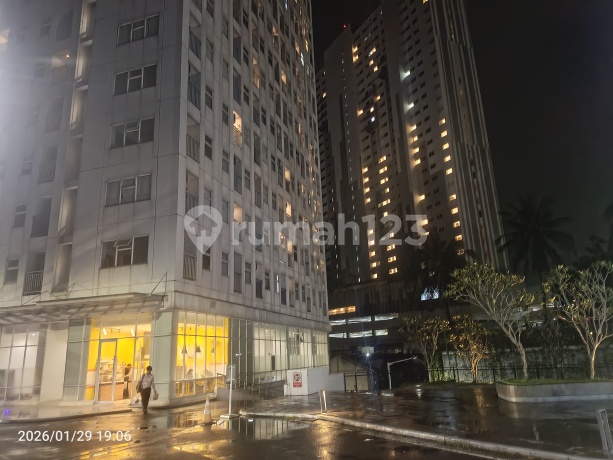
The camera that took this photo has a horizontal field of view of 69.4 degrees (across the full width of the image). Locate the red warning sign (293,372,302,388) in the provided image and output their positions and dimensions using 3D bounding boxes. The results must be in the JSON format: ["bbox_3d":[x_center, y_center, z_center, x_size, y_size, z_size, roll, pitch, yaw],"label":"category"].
[{"bbox_3d":[-0.359,6.271,18.499,0.356,0.586,0.030,-7,-16,17],"label":"red warning sign"}]

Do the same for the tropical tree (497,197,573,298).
[{"bbox_3d":[19.906,3.893,36.977,6.394,14.160,6.394,-3,-15,0],"label":"tropical tree"}]

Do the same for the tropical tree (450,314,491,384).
[{"bbox_3d":[7.672,5.542,20.743,1.769,3.124,1.769,-3,-15,0],"label":"tropical tree"}]

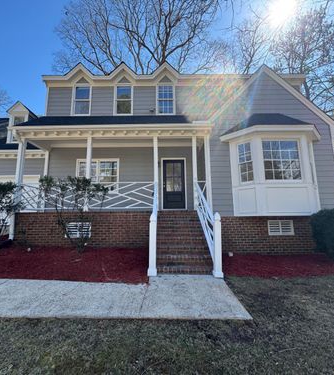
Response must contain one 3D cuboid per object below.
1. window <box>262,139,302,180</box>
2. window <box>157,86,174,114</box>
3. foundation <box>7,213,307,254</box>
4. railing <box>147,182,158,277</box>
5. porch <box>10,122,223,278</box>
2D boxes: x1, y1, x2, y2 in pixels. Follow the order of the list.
[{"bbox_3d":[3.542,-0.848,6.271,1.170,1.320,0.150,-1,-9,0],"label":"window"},{"bbox_3d":[-0.066,-3.725,8.538,0.700,1.390,0.140,-1,-9,0],"label":"window"},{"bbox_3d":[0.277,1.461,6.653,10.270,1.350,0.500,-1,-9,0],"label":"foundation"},{"bbox_3d":[-0.324,0.839,5.436,0.200,2.370,2.200,-1,-9,0],"label":"railing"},{"bbox_3d":[-1.819,-0.046,6.261,6.770,4.410,3.550,-1,-9,0],"label":"porch"}]

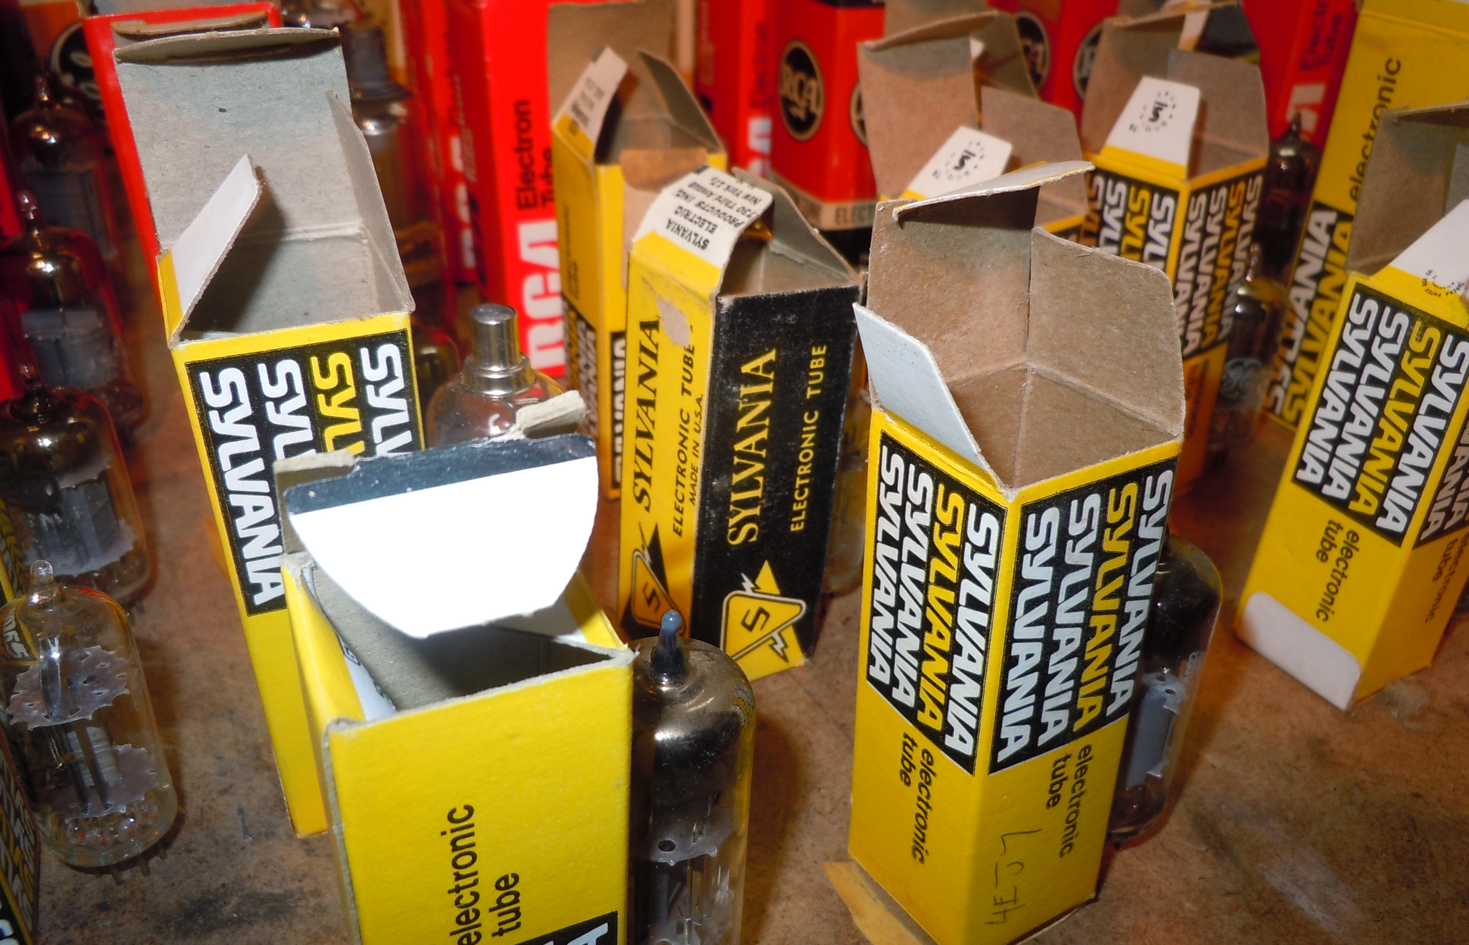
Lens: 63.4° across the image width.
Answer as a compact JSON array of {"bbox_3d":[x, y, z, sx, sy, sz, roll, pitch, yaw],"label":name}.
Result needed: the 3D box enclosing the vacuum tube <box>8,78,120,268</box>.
[{"bbox_3d":[-0.183,-0.076,0.328,0.022,0.065,0.022,-14,35,-26],"label":"vacuum tube"}]

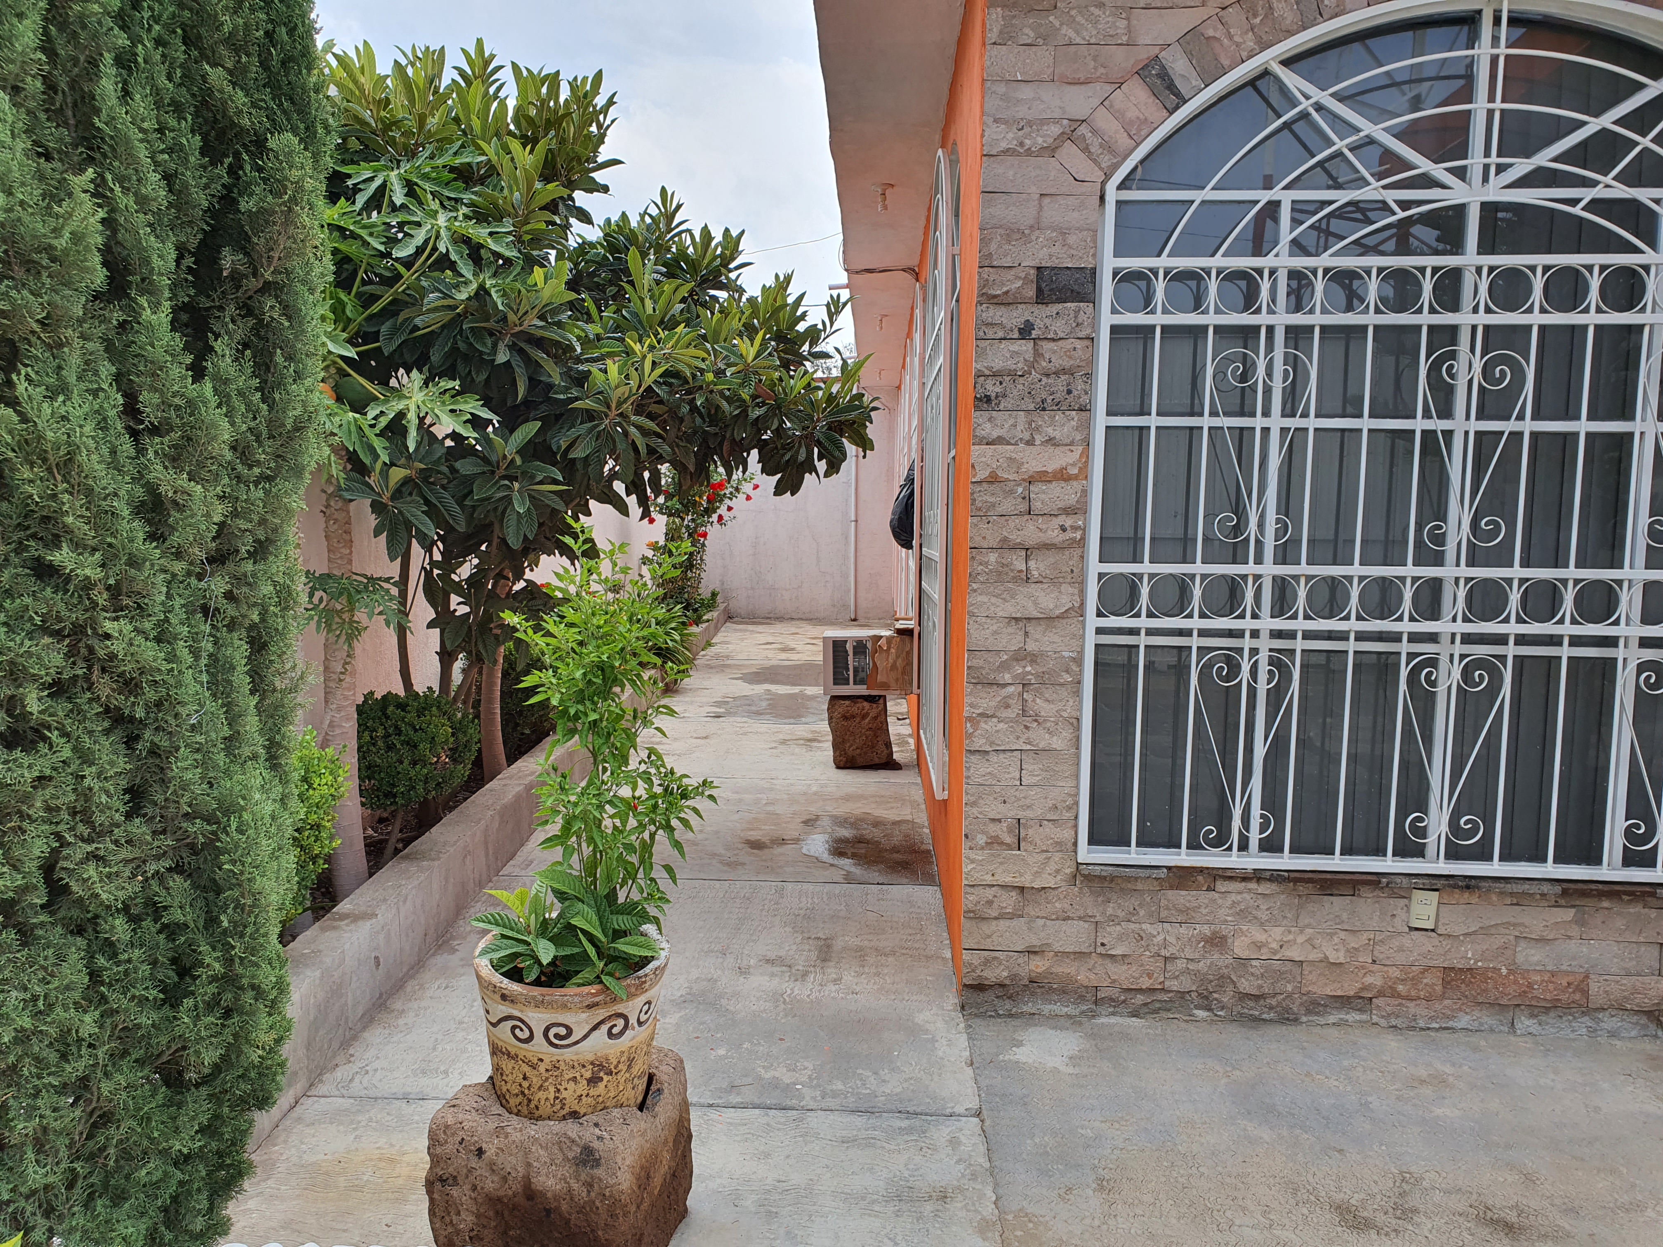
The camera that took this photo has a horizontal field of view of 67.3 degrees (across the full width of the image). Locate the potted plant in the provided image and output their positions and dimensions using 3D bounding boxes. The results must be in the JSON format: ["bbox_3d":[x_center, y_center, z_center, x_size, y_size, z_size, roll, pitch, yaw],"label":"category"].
[{"bbox_3d":[-0.463,0.382,2.436,0.460,1.120,0.440,1,8,1],"label":"potted plant"}]

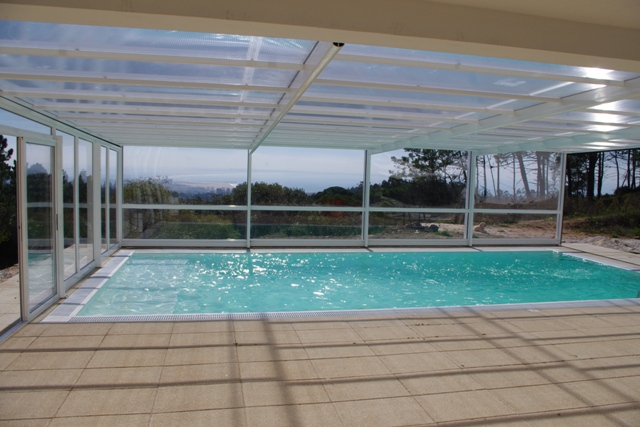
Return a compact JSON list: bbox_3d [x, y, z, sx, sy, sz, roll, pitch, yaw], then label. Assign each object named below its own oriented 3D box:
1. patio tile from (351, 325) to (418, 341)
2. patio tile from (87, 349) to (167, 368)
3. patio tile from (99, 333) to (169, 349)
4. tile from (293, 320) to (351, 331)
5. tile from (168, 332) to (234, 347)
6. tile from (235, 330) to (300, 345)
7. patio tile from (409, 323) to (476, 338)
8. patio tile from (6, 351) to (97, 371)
[{"bbox_3d":[0.683,1.233,4.905,0.600,0.035,0.400,1,5,-12],"label":"patio tile"},{"bbox_3d":[-1.583,1.213,3.976,0.600,0.040,0.400,1,5,-12],"label":"patio tile"},{"bbox_3d":[-1.690,1.195,4.410,0.600,0.035,0.400,1,5,-12],"label":"patio tile"},{"bbox_3d":[0.003,1.188,5.117,0.600,0.040,0.400,1,5,-12],"label":"tile"},{"bbox_3d":[-1.088,1.197,4.480,0.600,0.040,0.400,1,5,-12],"label":"tile"},{"bbox_3d":[-0.506,1.216,4.645,0.600,0.035,0.400,1,5,-12],"label":"tile"},{"bbox_3d":[1.259,1.233,4.989,0.600,0.040,0.400,1,5,-12],"label":"patio tile"},{"bbox_3d":[-2.151,1.197,3.868,0.600,0.040,0.400,1,5,-12],"label":"patio tile"}]

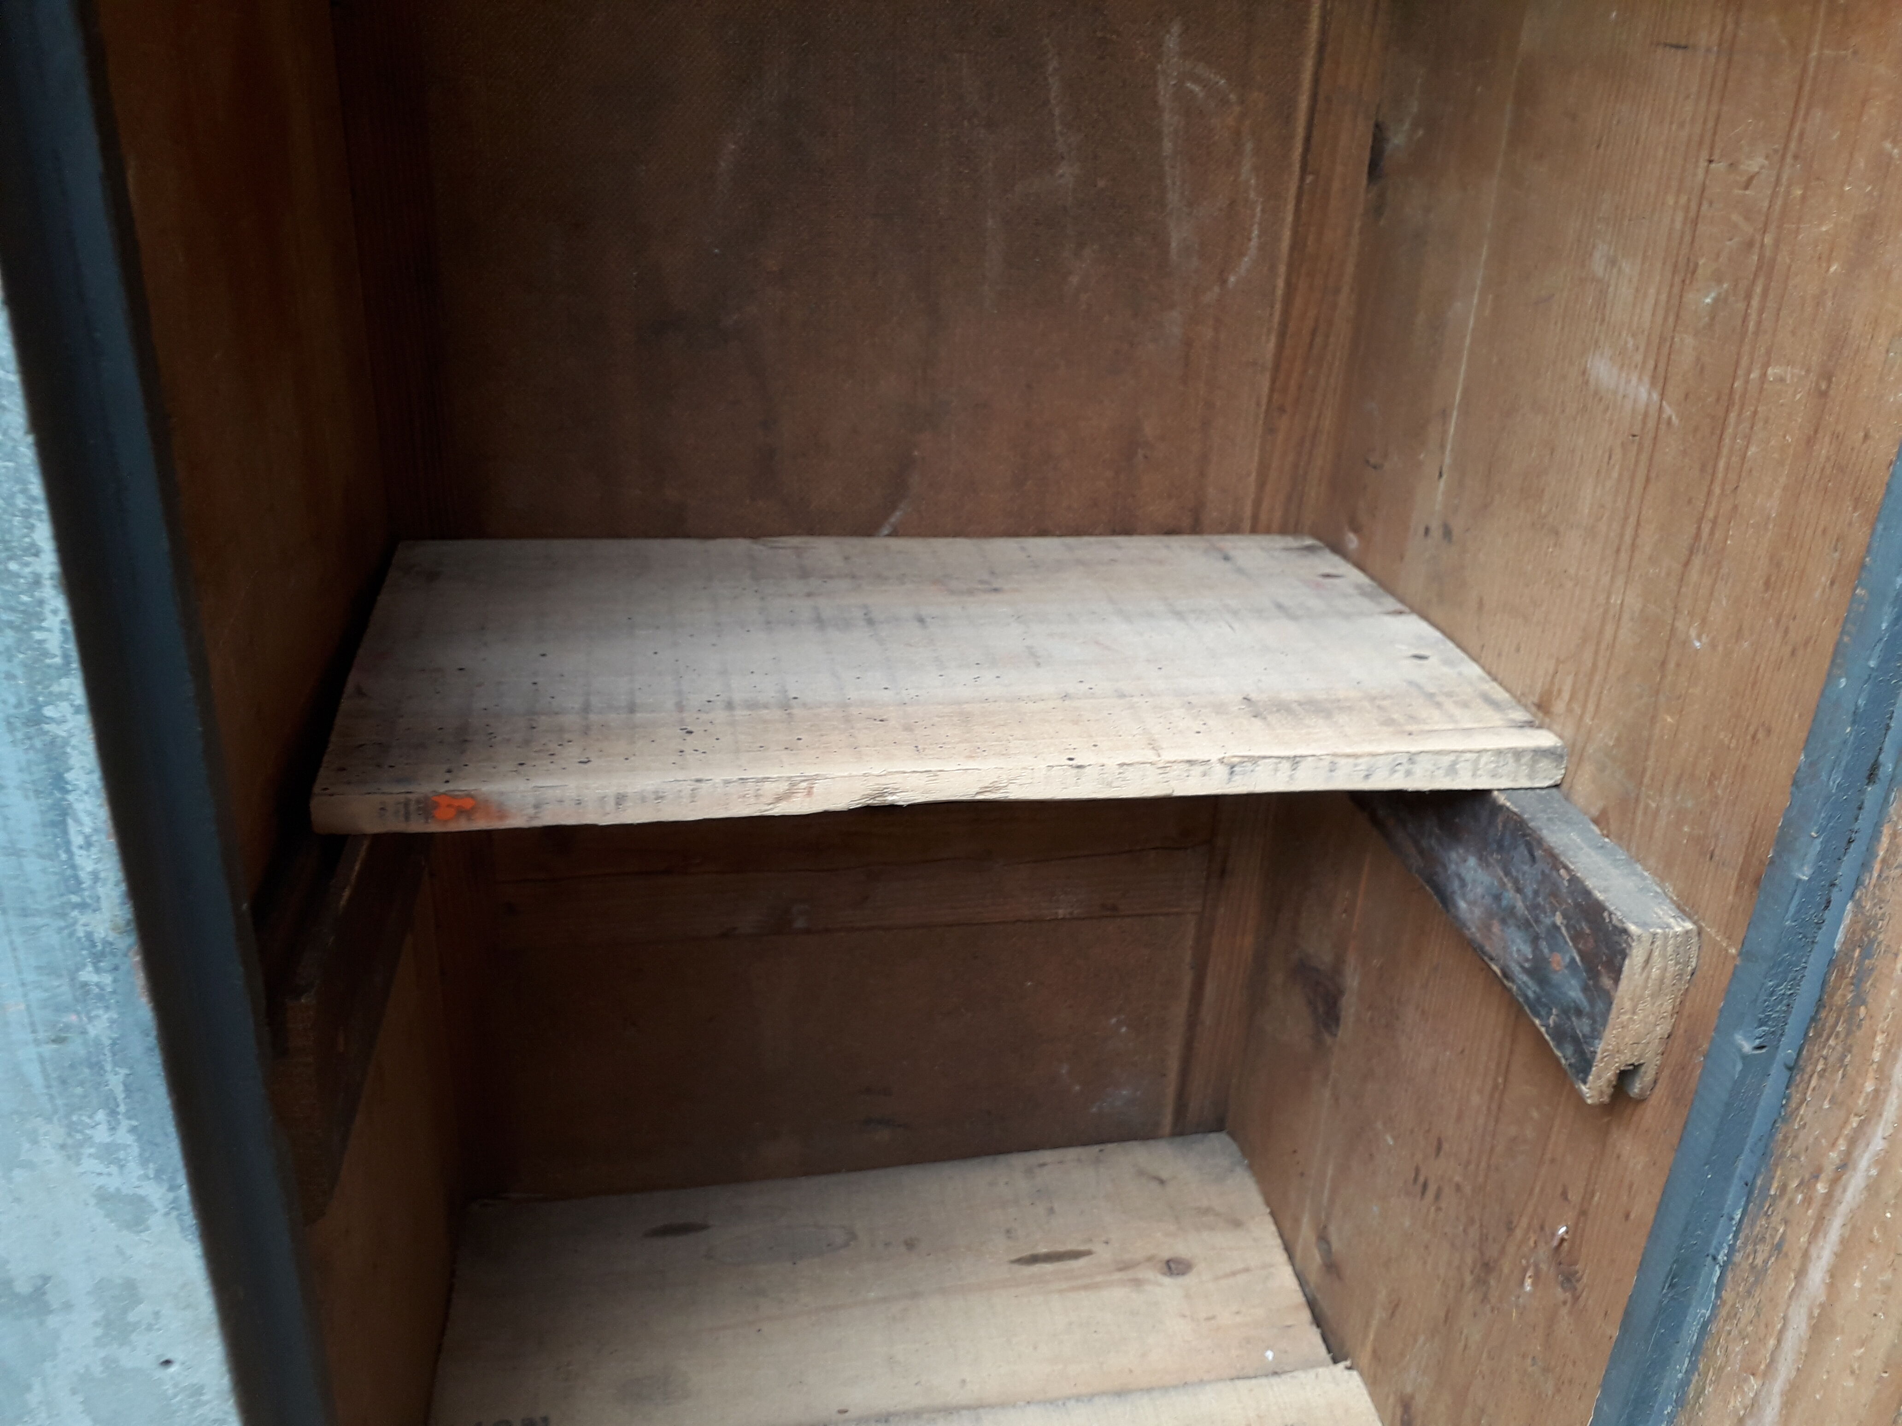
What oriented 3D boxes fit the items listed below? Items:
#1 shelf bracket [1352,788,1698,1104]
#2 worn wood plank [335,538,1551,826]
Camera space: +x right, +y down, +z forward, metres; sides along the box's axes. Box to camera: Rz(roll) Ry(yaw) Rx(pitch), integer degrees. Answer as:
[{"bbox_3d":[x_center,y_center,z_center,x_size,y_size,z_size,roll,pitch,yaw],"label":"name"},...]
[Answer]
[{"bbox_3d":[0.213,0.033,0.666,0.027,0.077,0.334,-2,27,-11],"label":"shelf bracket"},{"bbox_3d":[-0.009,-0.026,0.652,0.468,0.019,0.244,-2,27,-11],"label":"worn wood plank"}]

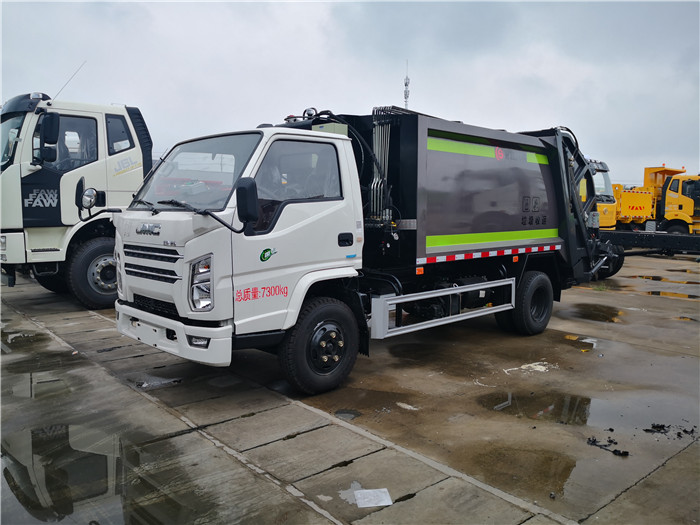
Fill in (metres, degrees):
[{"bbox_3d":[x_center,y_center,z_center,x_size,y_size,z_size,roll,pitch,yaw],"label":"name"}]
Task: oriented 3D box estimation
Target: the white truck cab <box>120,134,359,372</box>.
[{"bbox_3d":[-1.027,-0.206,4.766,1.525,1.742,1.752,-5,7,-43],"label":"white truck cab"}]

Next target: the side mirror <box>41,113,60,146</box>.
[{"bbox_3d":[-4.138,-1.852,7.562,0.250,0.450,0.130,3,6,30],"label":"side mirror"}]

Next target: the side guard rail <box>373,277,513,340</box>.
[{"bbox_3d":[1.008,0.411,5.475,2.237,0.354,0.149,-5,7,-43],"label":"side guard rail"}]

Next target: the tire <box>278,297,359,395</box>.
[{"bbox_3d":[-0.251,0.701,4.582,0.792,0.792,0.200,-5,7,-43],"label":"tire"}]

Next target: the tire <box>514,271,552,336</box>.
[{"bbox_3d":[2.239,0.499,6.673,0.792,0.792,0.200,-5,7,-43],"label":"tire"}]

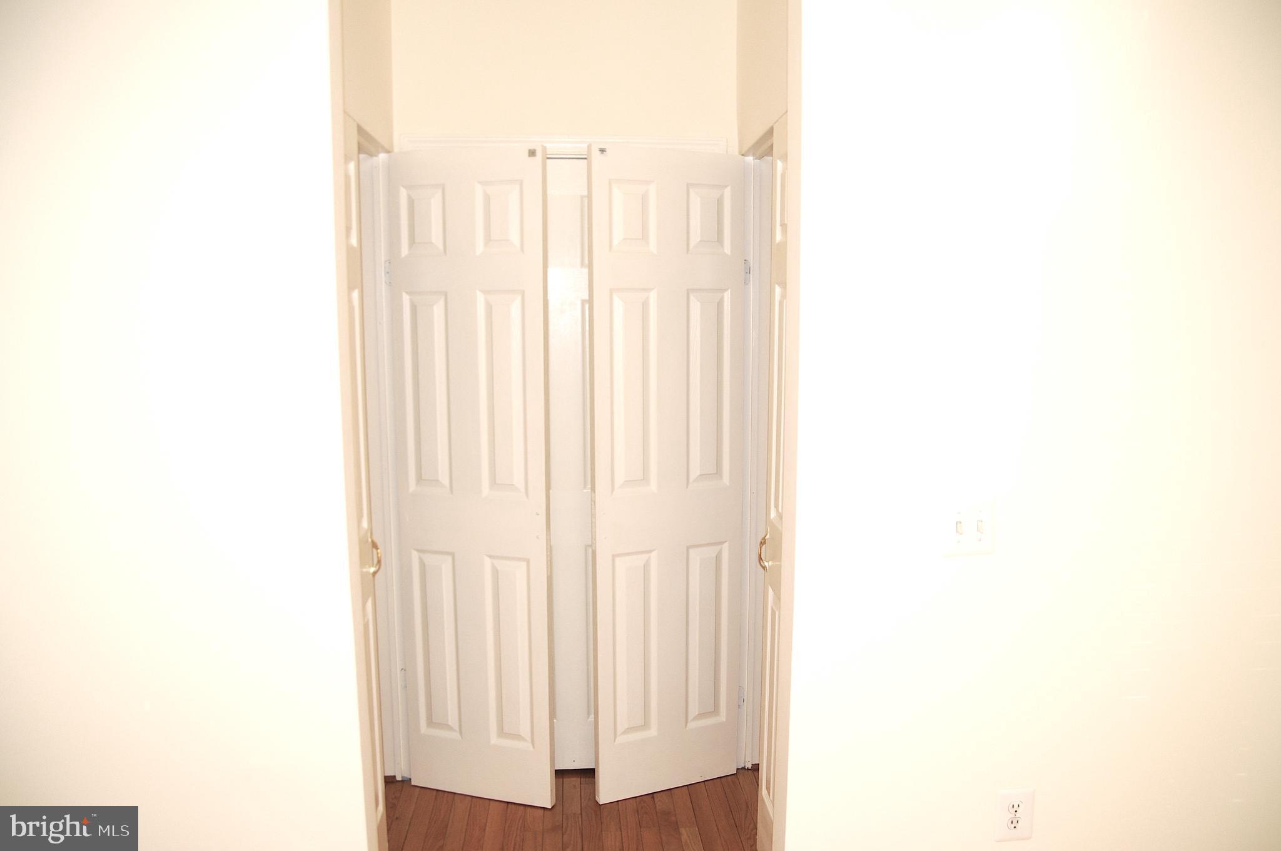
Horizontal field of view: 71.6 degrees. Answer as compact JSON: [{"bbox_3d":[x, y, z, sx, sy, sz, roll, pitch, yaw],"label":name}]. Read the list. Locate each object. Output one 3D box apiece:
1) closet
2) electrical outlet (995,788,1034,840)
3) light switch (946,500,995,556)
[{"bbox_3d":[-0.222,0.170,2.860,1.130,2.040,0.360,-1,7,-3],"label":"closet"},{"bbox_3d":[0.818,0.851,1.932,0.074,0.118,0.010,-1,7,-3],"label":"electrical outlet"},{"bbox_3d":[0.689,0.215,1.851,0.108,0.117,0.014,-1,7,-3],"label":"light switch"}]

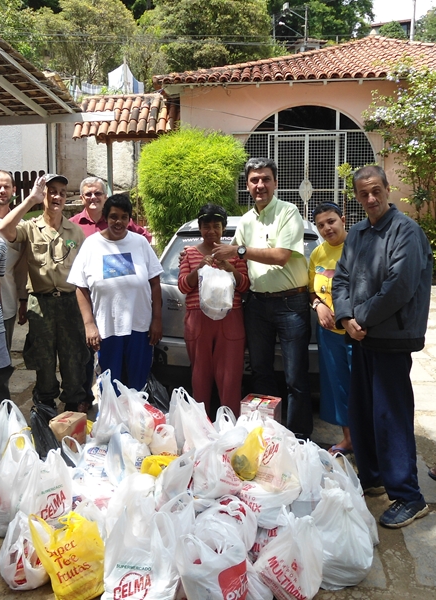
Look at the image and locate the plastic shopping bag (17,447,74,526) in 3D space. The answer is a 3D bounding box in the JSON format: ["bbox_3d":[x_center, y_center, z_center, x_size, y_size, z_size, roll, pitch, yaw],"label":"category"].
[{"bbox_3d":[-0.822,0.886,2.847,0.260,0.390,0.210,-3,10,-17],"label":"plastic shopping bag"}]

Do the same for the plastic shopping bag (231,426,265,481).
[{"bbox_3d":[0.144,0.759,2.939,0.160,0.240,0.140,0,9,0],"label":"plastic shopping bag"}]

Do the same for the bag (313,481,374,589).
[{"bbox_3d":[0.527,0.939,2.503,0.260,0.400,0.250,2,9,12],"label":"bag"}]

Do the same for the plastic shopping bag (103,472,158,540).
[{"bbox_3d":[-0.386,0.920,2.651,0.240,0.360,0.220,0,9,0],"label":"plastic shopping bag"}]

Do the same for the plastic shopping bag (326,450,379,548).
[{"bbox_3d":[0.608,0.894,2.779,0.250,0.400,0.220,2,9,12],"label":"plastic shopping bag"}]

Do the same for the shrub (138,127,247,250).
[{"bbox_3d":[-0.420,-1.478,9.891,1.750,2.620,1.700,0,9,0],"label":"shrub"}]

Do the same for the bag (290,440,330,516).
[{"bbox_3d":[0.457,0.874,2.999,0.220,0.370,0.210,1,9,10],"label":"bag"}]

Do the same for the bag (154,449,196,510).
[{"bbox_3d":[-0.202,0.876,2.857,0.230,0.360,0.220,0,9,0],"label":"bag"}]

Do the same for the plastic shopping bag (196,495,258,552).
[{"bbox_3d":[0.041,0.960,2.607,0.270,0.290,0.250,0,9,0],"label":"plastic shopping bag"}]

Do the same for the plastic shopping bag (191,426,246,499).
[{"bbox_3d":[0.002,0.806,2.967,0.270,0.360,0.260,0,9,0],"label":"plastic shopping bag"}]

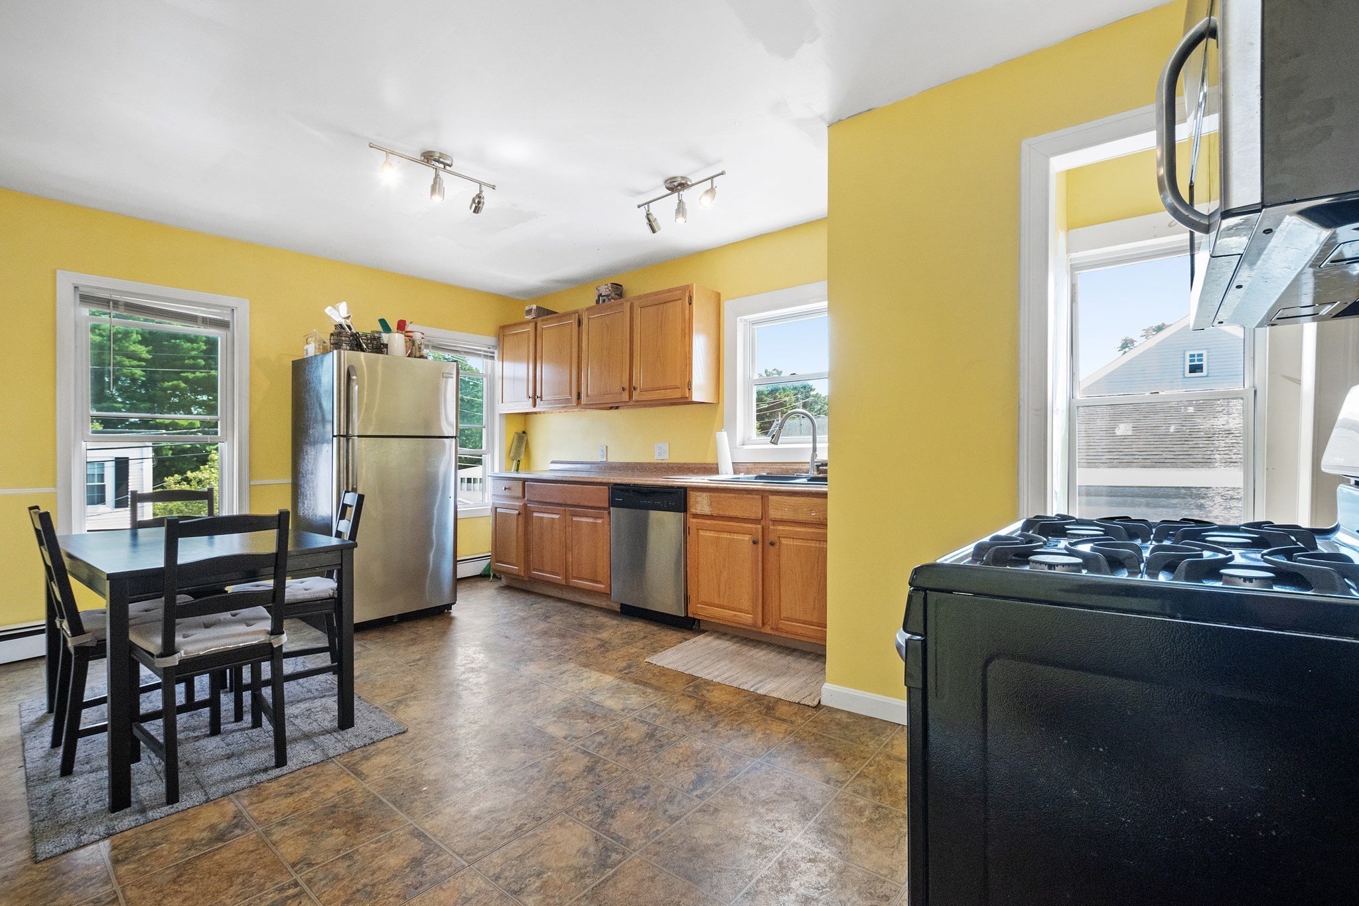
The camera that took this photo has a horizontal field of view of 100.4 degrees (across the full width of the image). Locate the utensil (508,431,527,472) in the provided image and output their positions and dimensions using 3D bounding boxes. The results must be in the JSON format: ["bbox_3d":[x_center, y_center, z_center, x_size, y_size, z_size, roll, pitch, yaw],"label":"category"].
[{"bbox_3d":[-1.473,-0.010,5.150,0.130,0.370,0.060,12,-3,-31],"label":"utensil"}]

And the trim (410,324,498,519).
[{"bbox_3d":[-1.909,-0.235,4.867,0.120,1.600,0.875,0,0,44],"label":"trim"}]

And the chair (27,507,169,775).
[{"bbox_3d":[-2.075,0.640,2.135,0.420,0.900,0.480,0,0,38],"label":"chair"}]

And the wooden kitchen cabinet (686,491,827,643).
[{"bbox_3d":[0.646,0.604,3.292,1.070,0.780,0.591,0,0,38],"label":"wooden kitchen cabinet"}]

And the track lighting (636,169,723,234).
[{"bbox_3d":[-0.005,-1.310,2.931,0.589,0.245,0.140,0,0,41],"label":"track lighting"}]

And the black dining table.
[{"bbox_3d":[-1.960,0.715,2.318,1.160,0.735,0.725,0,0,37],"label":"black dining table"}]

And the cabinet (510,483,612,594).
[{"bbox_3d":[-0.670,0.600,4.305,0.937,0.780,0.591,0,0,38],"label":"cabinet"}]

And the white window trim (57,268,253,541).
[{"bbox_3d":[-3.225,-0.230,3.527,0.120,1.600,0.875,0,0,44],"label":"white window trim"}]

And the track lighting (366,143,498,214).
[{"bbox_3d":[-1.155,-1.310,2.699,0.587,0.245,0.140,0,0,-44],"label":"track lighting"}]

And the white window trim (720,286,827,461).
[{"bbox_3d":[0.721,-0.499,3.694,0.970,1.100,0.100,0,0,36],"label":"white window trim"}]

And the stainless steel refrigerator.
[{"bbox_3d":[-2.050,0.241,3.830,0.740,1.710,0.760,0,0,38],"label":"stainless steel refrigerator"}]

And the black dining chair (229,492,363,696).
[{"bbox_3d":[-1.735,0.637,2.555,0.480,0.900,0.420,0,0,-41],"label":"black dining chair"}]

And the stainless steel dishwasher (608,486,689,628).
[{"bbox_3d":[-0.044,0.652,3.817,0.615,0.865,0.600,0,0,38],"label":"stainless steel dishwasher"}]

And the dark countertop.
[{"bbox_3d":[-0.141,0.151,3.895,2.900,0.150,0.645,0,0,36],"label":"dark countertop"}]

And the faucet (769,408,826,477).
[{"bbox_3d":[0.706,-0.067,3.406,0.280,0.395,0.100,0,0,-14],"label":"faucet"}]

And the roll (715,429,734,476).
[{"bbox_3d":[0.305,0.000,3.790,0.105,0.300,0.105,0,0,0],"label":"roll"}]

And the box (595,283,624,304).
[{"bbox_3d":[-0.535,-1.189,4.346,0.156,0.149,0.137,0,0,37],"label":"box"}]

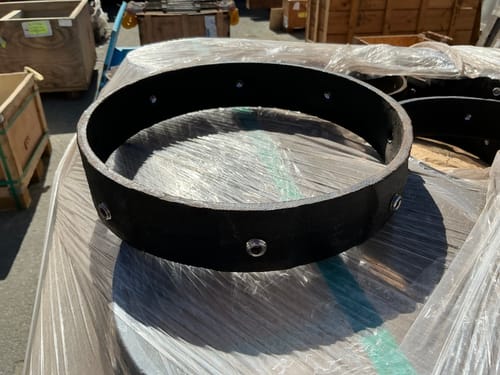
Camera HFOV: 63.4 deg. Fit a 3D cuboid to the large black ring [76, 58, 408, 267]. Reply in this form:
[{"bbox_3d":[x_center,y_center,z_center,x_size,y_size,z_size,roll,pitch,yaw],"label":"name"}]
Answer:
[{"bbox_3d":[-0.007,-0.088,0.741,0.562,0.105,0.562,1,34,0],"label":"large black ring"}]

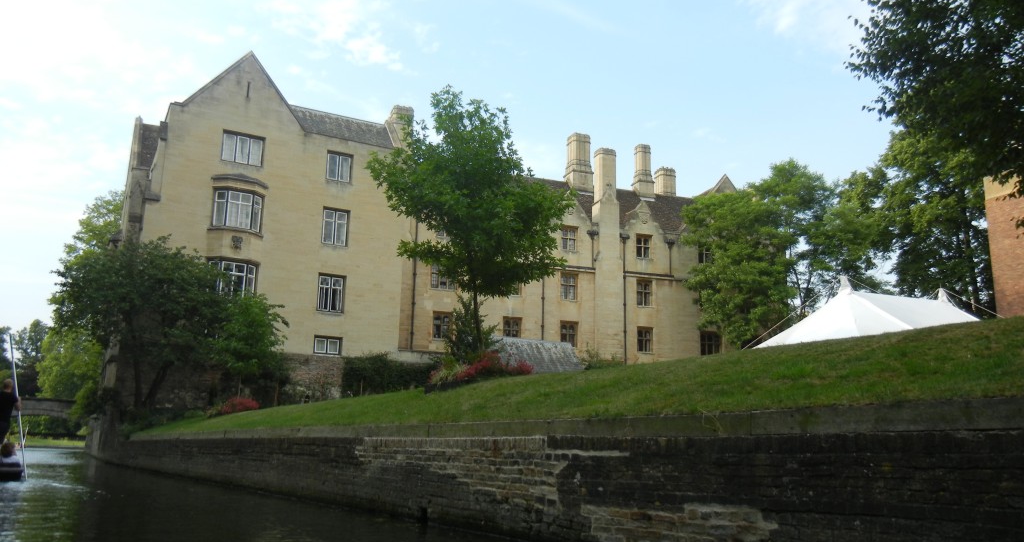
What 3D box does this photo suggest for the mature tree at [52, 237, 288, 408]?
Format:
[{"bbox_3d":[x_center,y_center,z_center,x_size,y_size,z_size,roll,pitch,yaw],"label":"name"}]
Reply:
[{"bbox_3d":[-13.370,2.138,34.722,9.224,7.083,8.000,6,-12,-21],"label":"mature tree"}]

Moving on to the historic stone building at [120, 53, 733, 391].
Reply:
[{"bbox_3d":[-3.792,-0.261,54.287,35.700,18.500,17.000,6,-13,-23],"label":"historic stone building"}]

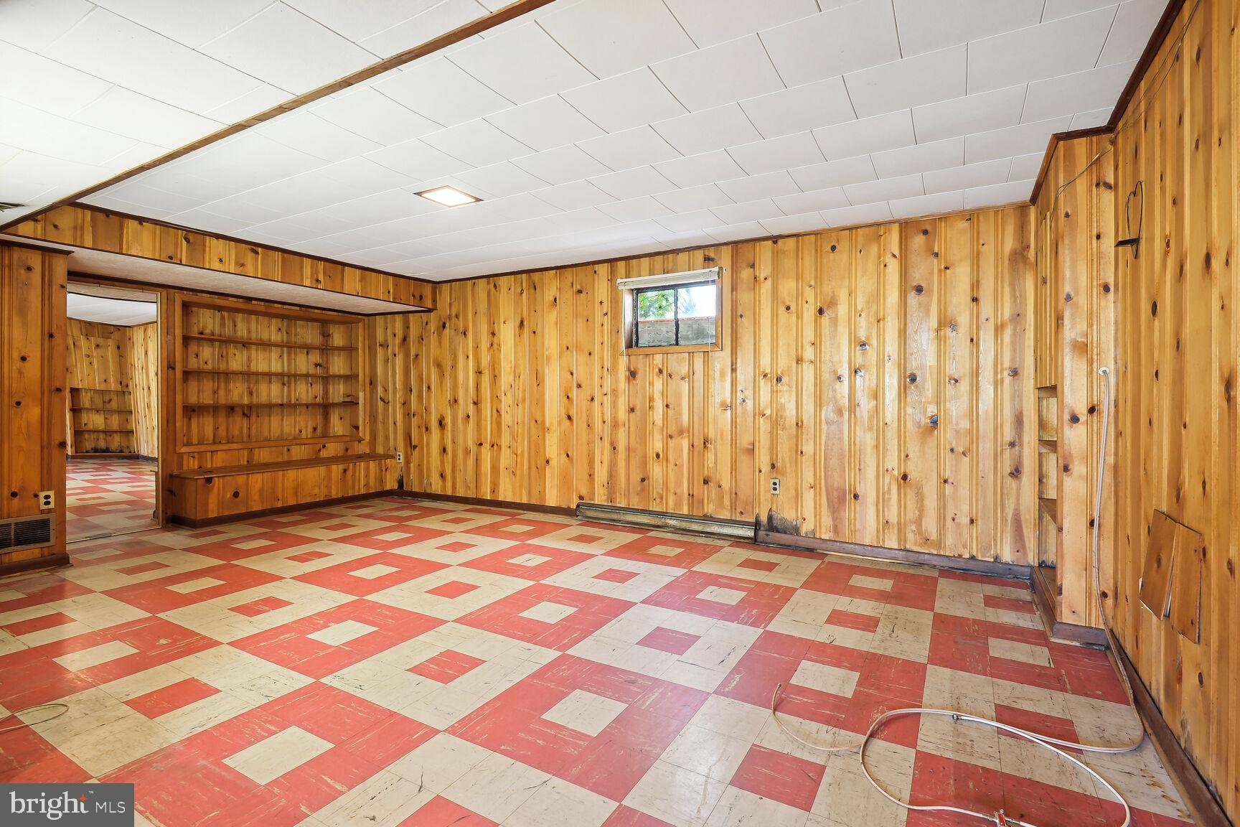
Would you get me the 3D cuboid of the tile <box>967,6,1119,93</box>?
[{"bbox_3d":[1.514,-1.318,2.016,0.410,0.018,0.404,1,2,30],"label":"tile"}]

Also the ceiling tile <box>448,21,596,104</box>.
[{"bbox_3d":[-0.361,-1.327,2.112,0.410,0.018,0.404,1,2,30],"label":"ceiling tile"}]

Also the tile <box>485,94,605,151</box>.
[{"bbox_3d":[-0.335,-1.338,2.553,0.410,0.018,0.404,1,2,30],"label":"tile"}]

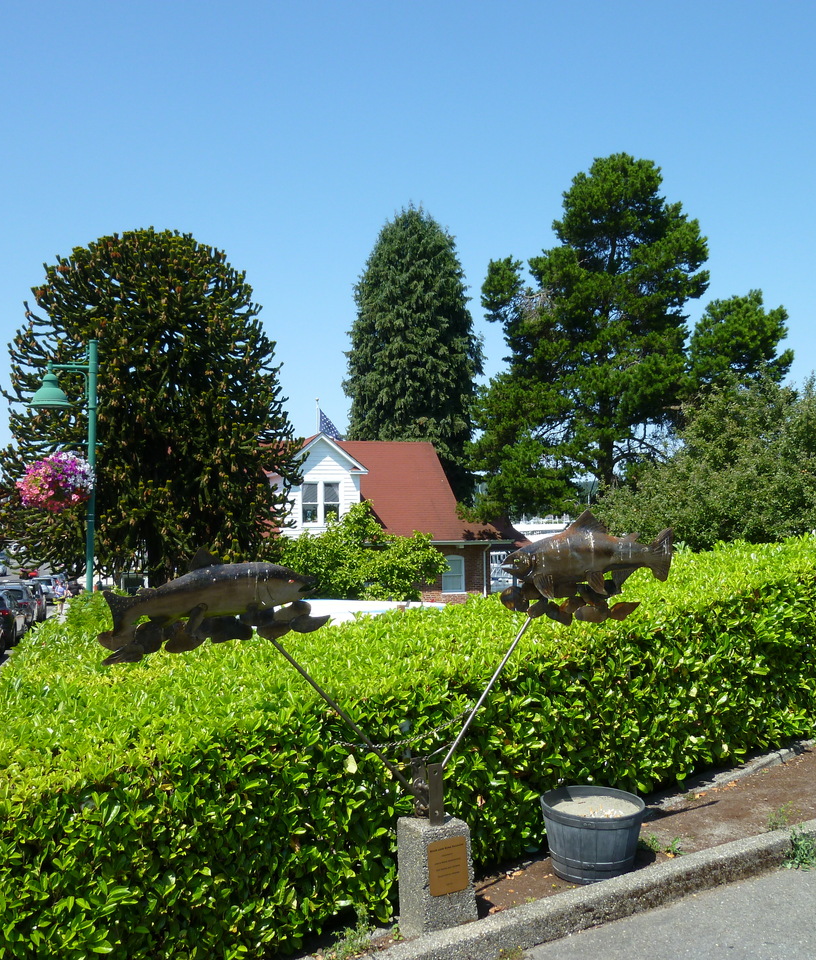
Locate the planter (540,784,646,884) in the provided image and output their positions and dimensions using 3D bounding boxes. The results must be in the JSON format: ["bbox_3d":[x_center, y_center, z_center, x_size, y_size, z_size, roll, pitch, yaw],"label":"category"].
[{"bbox_3d":[0.955,1.825,4.750,0.530,0.352,0.530,0,-1,0],"label":"planter"}]

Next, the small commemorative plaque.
[{"bbox_3d":[0.189,1.831,4.380,0.197,0.241,0.015,1,-6,-27],"label":"small commemorative plaque"}]

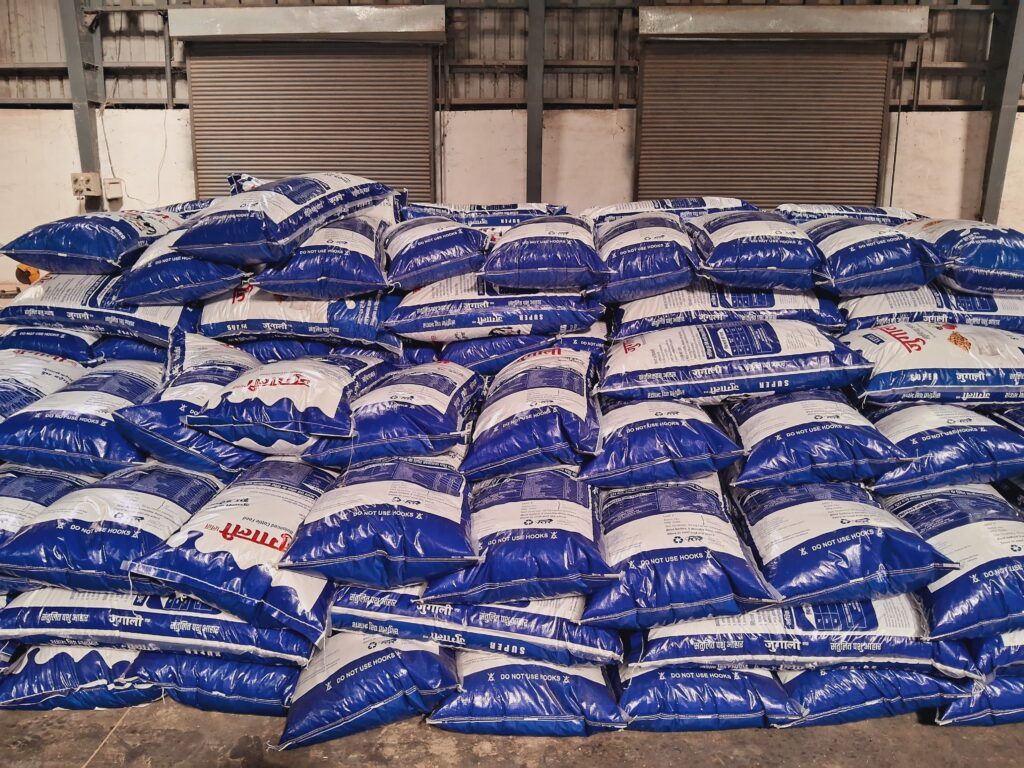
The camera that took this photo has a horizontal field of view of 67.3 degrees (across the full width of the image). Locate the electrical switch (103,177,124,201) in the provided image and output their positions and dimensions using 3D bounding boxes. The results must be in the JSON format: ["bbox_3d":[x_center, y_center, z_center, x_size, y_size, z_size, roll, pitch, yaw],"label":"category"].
[{"bbox_3d":[-4.405,-2.153,8.500,0.180,0.215,0.075,0,9,-1],"label":"electrical switch"}]

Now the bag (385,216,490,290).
[{"bbox_3d":[-0.350,-0.608,3.430,0.500,0.250,0.800,-11,18,-9],"label":"bag"}]

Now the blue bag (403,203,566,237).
[{"bbox_3d":[-0.152,-0.841,4.024,0.830,0.210,0.530,0,12,0],"label":"blue bag"}]

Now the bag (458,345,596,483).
[{"bbox_3d":[0.070,0.129,3.111,0.510,0.230,0.870,-4,20,6],"label":"bag"}]

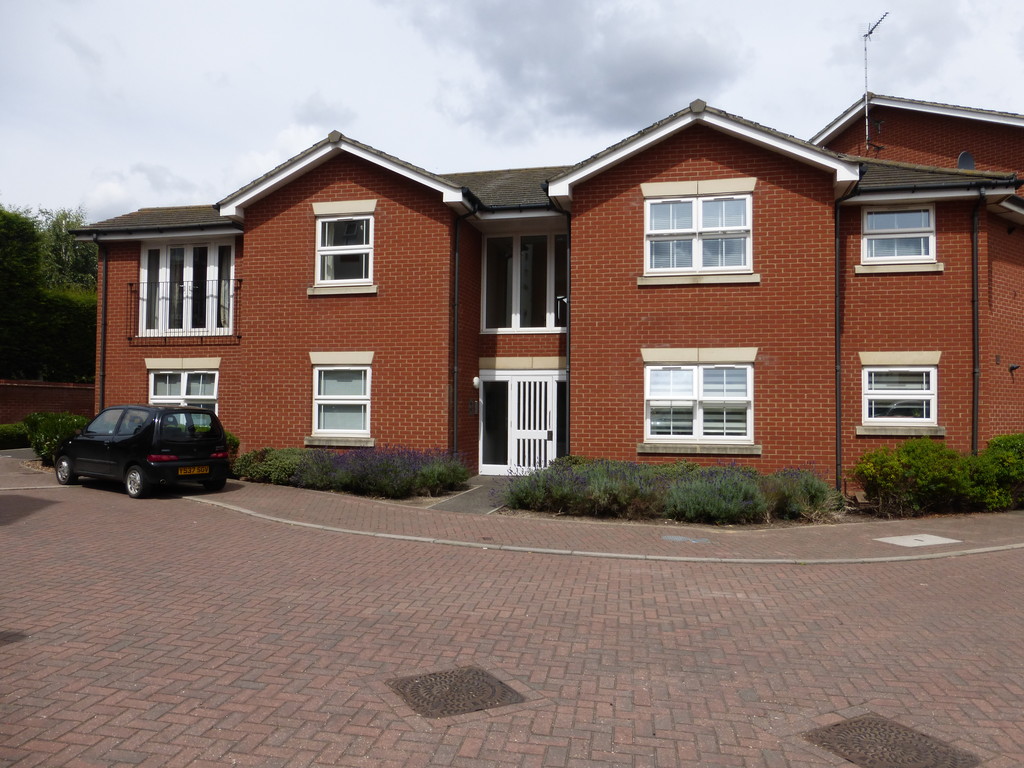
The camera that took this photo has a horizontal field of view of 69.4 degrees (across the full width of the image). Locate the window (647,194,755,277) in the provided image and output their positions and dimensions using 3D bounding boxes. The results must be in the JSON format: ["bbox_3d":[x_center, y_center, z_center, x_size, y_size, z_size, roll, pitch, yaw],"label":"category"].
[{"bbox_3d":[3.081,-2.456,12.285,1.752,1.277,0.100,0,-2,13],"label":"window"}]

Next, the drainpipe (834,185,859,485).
[{"bbox_3d":[5.333,-0.777,11.809,0.340,4.974,0.090,0,-2,13],"label":"drainpipe"}]

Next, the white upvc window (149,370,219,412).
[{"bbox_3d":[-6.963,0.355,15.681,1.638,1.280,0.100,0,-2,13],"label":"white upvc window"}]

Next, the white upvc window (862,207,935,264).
[{"bbox_3d":[6.684,-2.574,12.790,1.169,1.019,0.100,0,-2,13],"label":"white upvc window"}]

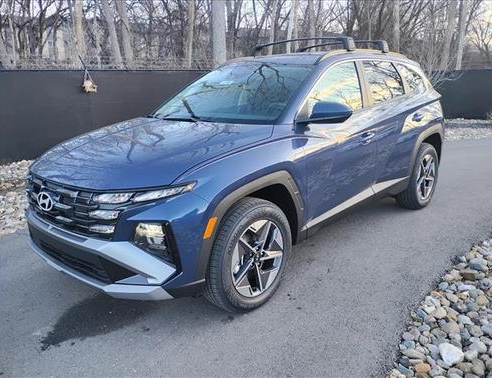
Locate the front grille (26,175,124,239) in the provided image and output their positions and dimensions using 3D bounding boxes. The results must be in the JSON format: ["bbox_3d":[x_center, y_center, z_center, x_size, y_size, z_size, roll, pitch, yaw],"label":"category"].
[{"bbox_3d":[-1.146,0.077,2.551,1.250,0.320,0.200,10,19,43],"label":"front grille"}]

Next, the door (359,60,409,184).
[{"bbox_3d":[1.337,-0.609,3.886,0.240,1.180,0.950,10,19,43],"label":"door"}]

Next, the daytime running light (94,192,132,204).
[{"bbox_3d":[-0.698,0.043,2.127,0.215,0.056,0.065,5,17,21],"label":"daytime running light"}]

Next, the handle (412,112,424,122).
[{"bbox_3d":[1.759,-0.730,4.165,0.060,0.070,0.250,10,19,43],"label":"handle"}]

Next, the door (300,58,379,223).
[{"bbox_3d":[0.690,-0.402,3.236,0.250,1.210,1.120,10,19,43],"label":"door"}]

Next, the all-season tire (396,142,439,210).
[{"bbox_3d":[1.905,-0.149,4.561,0.240,0.735,0.735,10,19,43],"label":"all-season tire"}]

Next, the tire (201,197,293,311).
[{"bbox_3d":[0.003,0.416,2.648,0.240,0.735,0.735,10,19,43],"label":"tire"}]

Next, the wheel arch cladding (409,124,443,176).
[{"bbox_3d":[1.925,-0.438,4.433,0.120,0.500,0.900,10,19,43],"label":"wheel arch cladding"}]

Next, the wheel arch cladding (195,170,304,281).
[{"bbox_3d":[0.054,0.193,2.561,0.120,0.570,0.920,10,19,43],"label":"wheel arch cladding"}]

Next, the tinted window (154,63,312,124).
[{"bbox_3d":[-0.111,-0.812,3.485,1.410,0.150,0.830,10,52,43],"label":"tinted window"}]

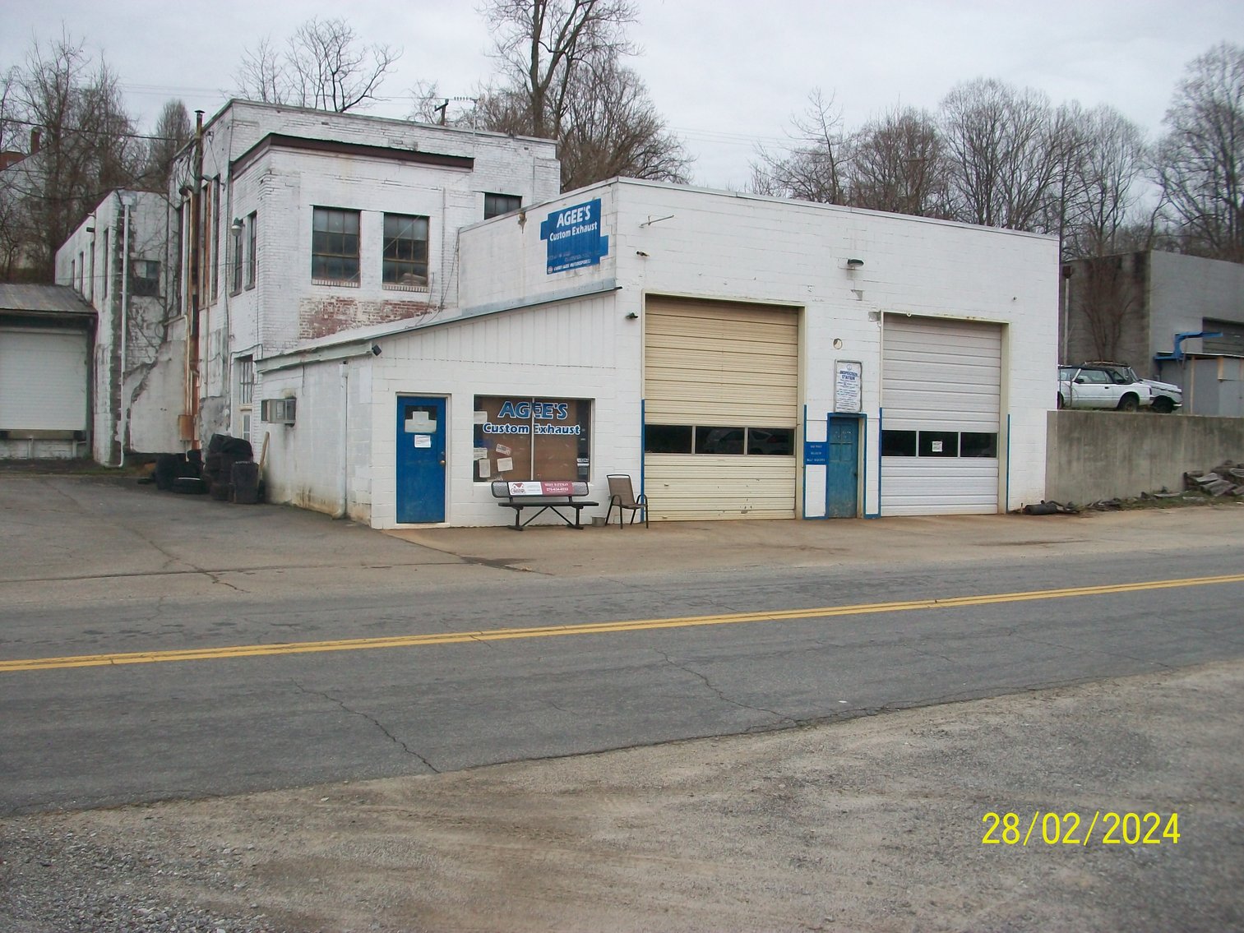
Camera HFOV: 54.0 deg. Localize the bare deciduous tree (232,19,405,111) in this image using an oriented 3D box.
[{"bbox_3d":[-12.900,-14.900,51.500,7.000,8.200,6.500,0,1,0],"label":"bare deciduous tree"}]

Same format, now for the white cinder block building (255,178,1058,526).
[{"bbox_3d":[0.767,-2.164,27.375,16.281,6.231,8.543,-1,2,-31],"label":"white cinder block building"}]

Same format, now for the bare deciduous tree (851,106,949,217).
[{"bbox_3d":[14.700,-14.400,64.000,5.600,9.300,5.600,0,1,0],"label":"bare deciduous tree"}]

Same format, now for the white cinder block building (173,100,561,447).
[{"bbox_3d":[-6.309,-4.009,31.806,8.543,8.995,9.950,-1,2,-31],"label":"white cinder block building"}]

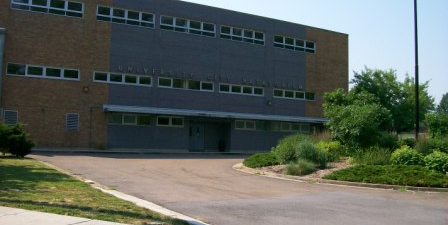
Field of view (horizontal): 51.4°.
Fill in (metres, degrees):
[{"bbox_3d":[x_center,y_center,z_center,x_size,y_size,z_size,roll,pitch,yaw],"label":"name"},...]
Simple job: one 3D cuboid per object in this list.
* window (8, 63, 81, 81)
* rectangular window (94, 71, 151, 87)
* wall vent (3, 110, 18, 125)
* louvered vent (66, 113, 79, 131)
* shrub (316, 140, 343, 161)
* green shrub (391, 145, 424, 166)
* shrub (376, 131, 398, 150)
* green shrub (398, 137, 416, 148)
[{"bbox_3d":[-11.083,-2.447,28.467,4.350,0.720,0.150,4,-5,-30],"label":"window"},{"bbox_3d":[-7.304,-2.412,33.996,4.399,0.750,0.150,4,-5,-29],"label":"rectangular window"},{"bbox_3d":[-12.535,0.413,27.427,0.800,1.030,0.100,4,-5,-30],"label":"wall vent"},{"bbox_3d":[-10.401,0.683,32.041,0.854,1.167,0.120,4,-5,-29],"label":"louvered vent"},{"bbox_3d":[5.554,2.000,24.500,1.300,1.123,1.300,0,-5,13],"label":"shrub"},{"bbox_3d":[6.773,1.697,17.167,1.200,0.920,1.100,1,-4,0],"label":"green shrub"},{"bbox_3d":[7.120,1.463,20.257,0.950,1.185,0.900,1,-4,0],"label":"shrub"},{"bbox_3d":[11.829,2.095,30.000,1.102,0.938,1.102,-1,-5,21],"label":"green shrub"}]

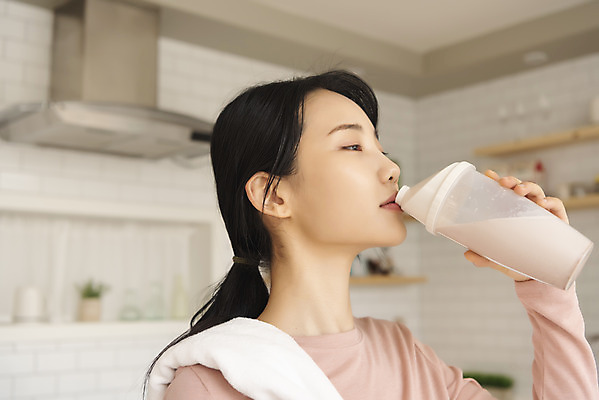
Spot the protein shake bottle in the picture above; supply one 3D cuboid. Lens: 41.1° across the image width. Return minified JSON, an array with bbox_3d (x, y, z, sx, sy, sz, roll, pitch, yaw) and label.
[{"bbox_3d":[0.220,0.025,0.932,0.228,0.095,0.095,30,8,26],"label":"protein shake bottle"}]

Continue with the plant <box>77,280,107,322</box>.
[{"bbox_3d":[-0.829,0.406,3.200,0.125,0.163,0.120,5,-8,-41],"label":"plant"}]

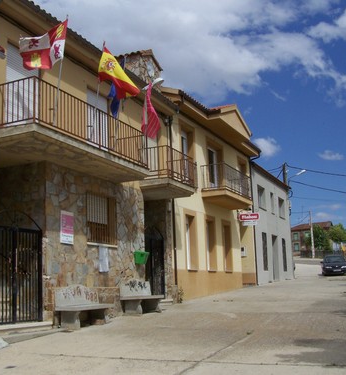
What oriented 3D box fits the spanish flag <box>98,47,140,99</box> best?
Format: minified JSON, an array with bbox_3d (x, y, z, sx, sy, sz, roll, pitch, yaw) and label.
[{"bbox_3d":[-1.318,-2.807,13.400,1.000,1.200,0.400,-1,-11,-9],"label":"spanish flag"}]

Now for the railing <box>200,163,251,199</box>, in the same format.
[{"bbox_3d":[2.394,-0.117,23.775,1.010,1.070,3.730,-7,-11,23],"label":"railing"}]

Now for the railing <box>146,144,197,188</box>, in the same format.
[{"bbox_3d":[-0.100,-0.583,18.310,0.980,1.000,2.370,-7,-11,23],"label":"railing"}]

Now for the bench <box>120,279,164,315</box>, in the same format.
[{"bbox_3d":[-0.822,3.016,15.155,0.550,0.890,1.750,-7,-12,24],"label":"bench"}]

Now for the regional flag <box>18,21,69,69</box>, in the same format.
[{"bbox_3d":[-2.844,-3.130,12.100,1.050,0.980,0.400,-5,-11,13],"label":"regional flag"}]

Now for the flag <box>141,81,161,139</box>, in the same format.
[{"bbox_3d":[-0.591,-2.144,15.091,0.520,1.580,0.350,-7,-12,24],"label":"flag"}]

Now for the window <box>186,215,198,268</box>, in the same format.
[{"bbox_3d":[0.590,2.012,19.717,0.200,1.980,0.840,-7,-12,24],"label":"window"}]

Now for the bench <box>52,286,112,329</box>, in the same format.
[{"bbox_3d":[-1.986,2.712,12.640,0.550,0.930,1.720,-7,-12,24],"label":"bench"}]

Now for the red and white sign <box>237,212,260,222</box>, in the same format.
[{"bbox_3d":[3.467,1.356,24.819,0.910,0.370,0.100,-7,-12,24],"label":"red and white sign"}]

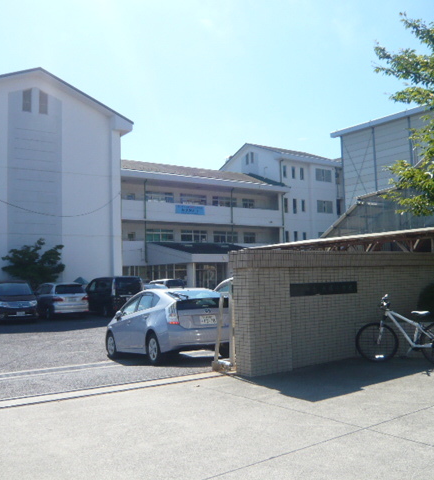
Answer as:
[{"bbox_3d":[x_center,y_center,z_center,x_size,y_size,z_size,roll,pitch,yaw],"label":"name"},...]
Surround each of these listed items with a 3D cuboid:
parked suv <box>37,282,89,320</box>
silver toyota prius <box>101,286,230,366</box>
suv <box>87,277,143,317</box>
[{"bbox_3d":[-7.920,3.050,26.250,1.760,1.620,4.650,1,-4,-32],"label":"parked suv"},{"bbox_3d":[-1.130,1.850,11.500,1.745,1.490,4.470,0,-7,-29],"label":"silver toyota prius"},{"bbox_3d":[-5.600,2.980,27.800,1.710,1.860,4.600,1,-4,-32],"label":"suv"}]

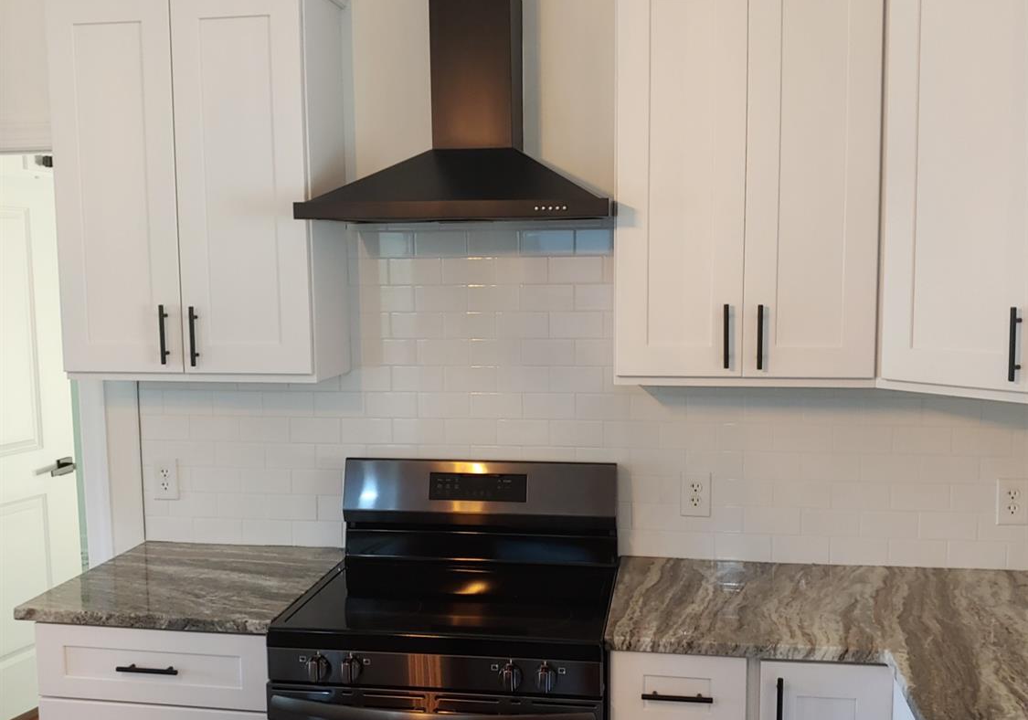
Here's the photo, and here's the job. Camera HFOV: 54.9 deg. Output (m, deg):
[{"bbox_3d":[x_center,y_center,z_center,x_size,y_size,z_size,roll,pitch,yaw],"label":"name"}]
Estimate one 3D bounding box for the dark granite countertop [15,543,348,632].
[{"bbox_3d":[-0.837,0.594,2.658,0.655,0.030,0.640,0,5,8],"label":"dark granite countertop"}]

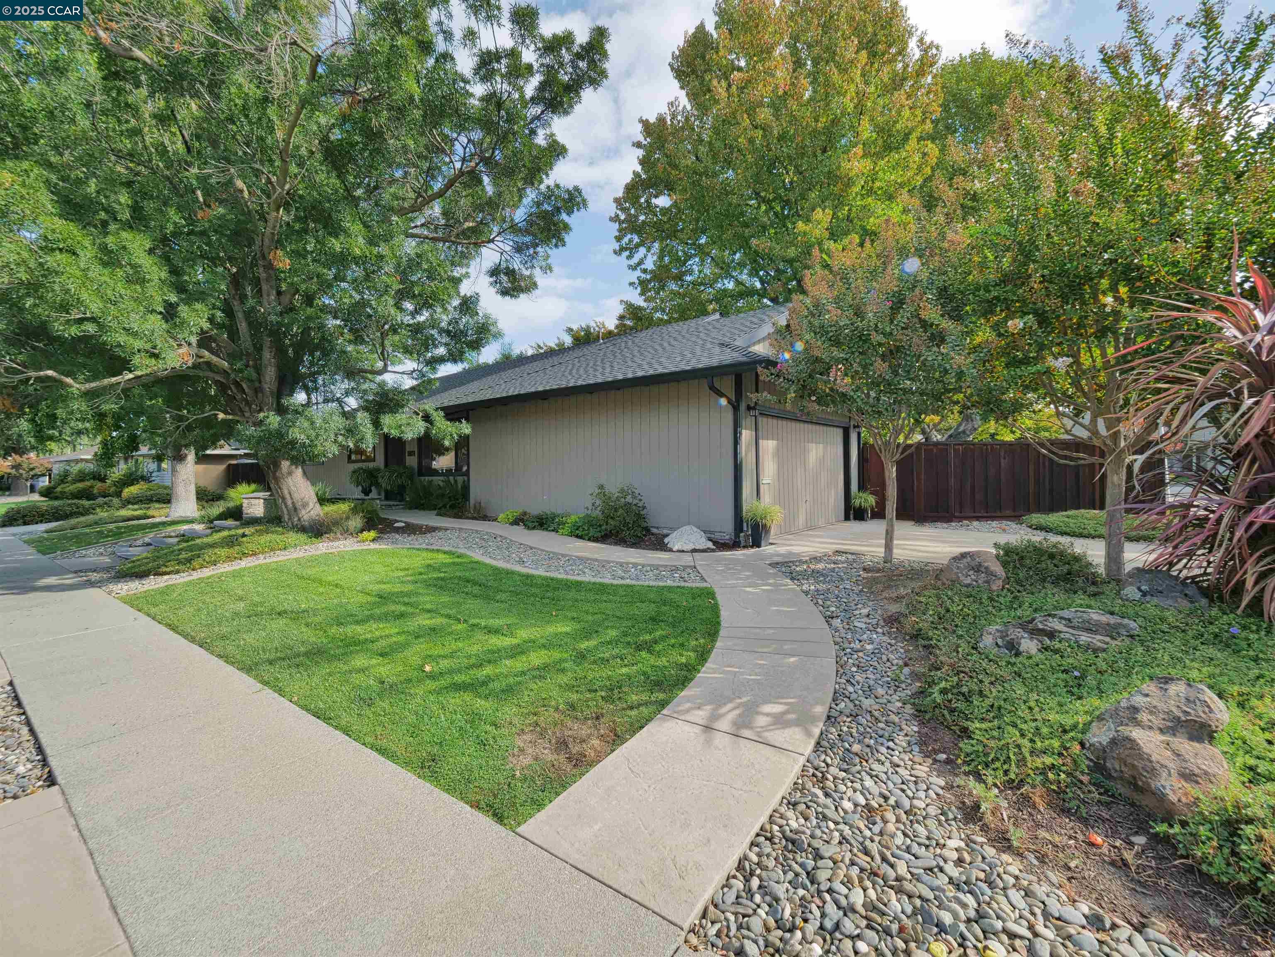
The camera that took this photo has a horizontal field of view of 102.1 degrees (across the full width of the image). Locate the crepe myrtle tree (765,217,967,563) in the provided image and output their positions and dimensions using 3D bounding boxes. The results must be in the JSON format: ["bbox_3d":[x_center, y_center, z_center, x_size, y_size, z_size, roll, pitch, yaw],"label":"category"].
[{"bbox_3d":[3.080,-1.220,7.150,2.600,4.750,2.600,0,1,41],"label":"crepe myrtle tree"}]

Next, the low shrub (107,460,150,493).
[{"bbox_3d":[-26.400,0.020,26.800,1.750,1.900,1.750,0,1,38],"label":"low shrub"}]

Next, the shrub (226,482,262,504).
[{"bbox_3d":[-12.990,0.530,17.000,1.050,0.820,1.050,0,1,38],"label":"shrub"}]

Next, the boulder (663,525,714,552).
[{"bbox_3d":[0.815,0.940,8.100,0.870,0.400,0.580,0,1,38],"label":"boulder"}]

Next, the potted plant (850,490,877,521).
[{"bbox_3d":[5.090,0.605,11.600,0.570,0.700,0.570,0,1,41],"label":"potted plant"}]

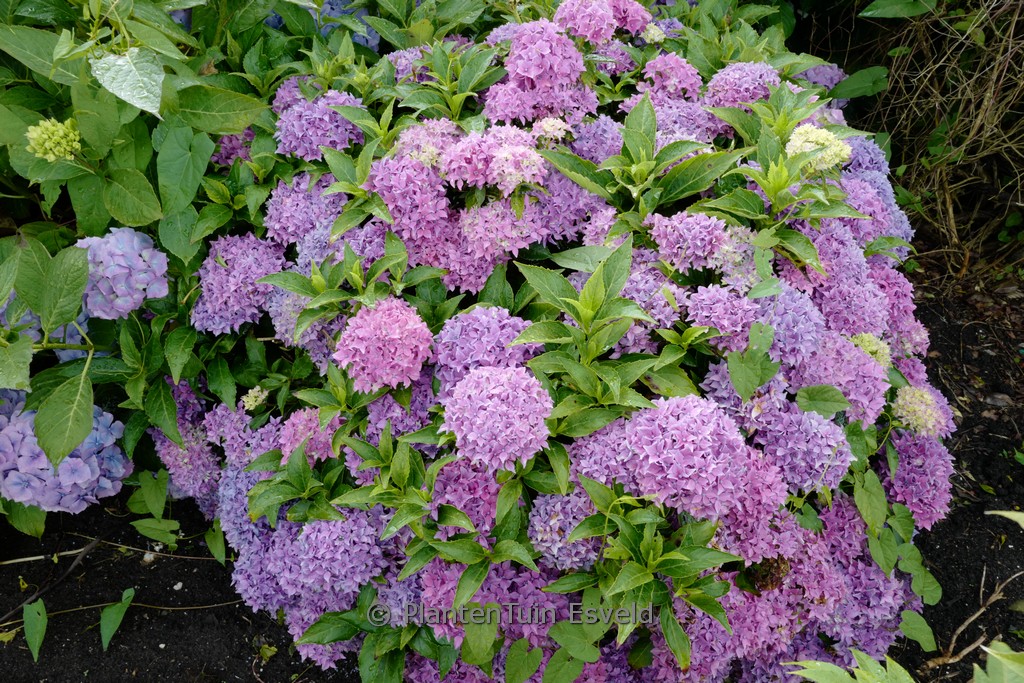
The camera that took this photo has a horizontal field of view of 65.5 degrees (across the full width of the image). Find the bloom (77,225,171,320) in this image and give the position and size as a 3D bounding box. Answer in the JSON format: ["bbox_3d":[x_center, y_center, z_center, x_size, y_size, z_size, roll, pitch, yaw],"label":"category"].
[{"bbox_3d":[-0.673,-0.119,1.380,0.155,0.140,0.150,0,35,0],"label":"bloom"}]

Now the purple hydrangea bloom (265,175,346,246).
[{"bbox_3d":[-0.360,-0.230,1.390,0.145,0.130,0.140,0,37,0],"label":"purple hydrangea bloom"}]

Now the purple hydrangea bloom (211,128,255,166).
[{"bbox_3d":[-0.552,-0.385,1.580,0.110,0.095,0.110,0,37,0],"label":"purple hydrangea bloom"}]

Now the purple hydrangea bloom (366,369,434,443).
[{"bbox_3d":[-0.184,0.107,1.330,0.130,0.120,0.125,0,36,0],"label":"purple hydrangea bloom"}]

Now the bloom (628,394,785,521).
[{"bbox_3d":[0.273,0.168,1.160,0.200,0.165,0.180,0,36,0],"label":"bloom"}]

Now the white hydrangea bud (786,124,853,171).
[{"bbox_3d":[0.600,-0.380,1.560,0.130,0.075,0.115,0,36,0],"label":"white hydrangea bud"}]

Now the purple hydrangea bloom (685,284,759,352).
[{"bbox_3d":[0.335,-0.037,1.280,0.118,0.100,0.115,0,35,0],"label":"purple hydrangea bloom"}]

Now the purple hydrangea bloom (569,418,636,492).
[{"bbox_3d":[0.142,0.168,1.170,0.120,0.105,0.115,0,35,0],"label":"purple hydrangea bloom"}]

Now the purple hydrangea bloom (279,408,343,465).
[{"bbox_3d":[-0.321,0.153,1.270,0.120,0.105,0.120,0,37,0],"label":"purple hydrangea bloom"}]

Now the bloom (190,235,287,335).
[{"bbox_3d":[-0.474,-0.099,1.380,0.155,0.145,0.150,0,35,0],"label":"bloom"}]

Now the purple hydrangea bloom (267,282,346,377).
[{"bbox_3d":[-0.361,-0.021,1.400,0.145,0.140,0.140,0,36,0],"label":"purple hydrangea bloom"}]

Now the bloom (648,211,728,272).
[{"bbox_3d":[0.332,-0.188,1.500,0.150,0.115,0.140,0,36,0],"label":"bloom"}]

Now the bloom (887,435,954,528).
[{"bbox_3d":[0.727,0.250,1.420,0.130,0.160,0.140,0,36,0],"label":"bloom"}]

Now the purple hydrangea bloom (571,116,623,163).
[{"bbox_3d":[0.169,-0.398,1.570,0.115,0.100,0.115,0,35,0],"label":"purple hydrangea bloom"}]

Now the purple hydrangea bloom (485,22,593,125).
[{"bbox_3d":[0.061,-0.561,1.660,0.200,0.180,0.180,0,35,0],"label":"purple hydrangea bloom"}]

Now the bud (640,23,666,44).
[{"bbox_3d":[0.355,-0.773,2.000,0.066,0.050,0.062,0,36,0],"label":"bud"}]

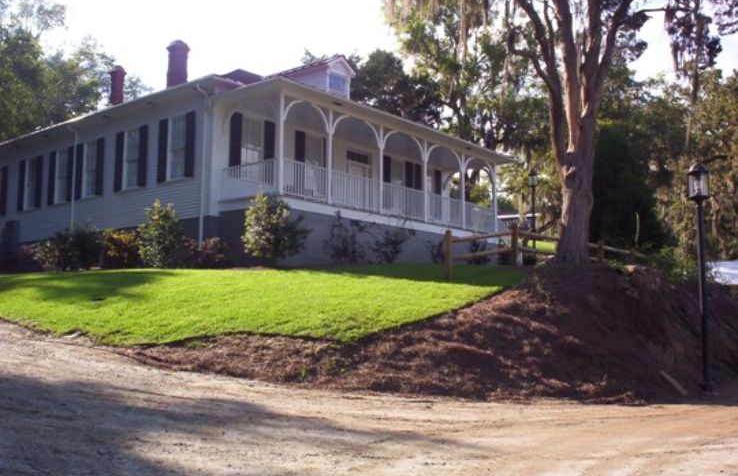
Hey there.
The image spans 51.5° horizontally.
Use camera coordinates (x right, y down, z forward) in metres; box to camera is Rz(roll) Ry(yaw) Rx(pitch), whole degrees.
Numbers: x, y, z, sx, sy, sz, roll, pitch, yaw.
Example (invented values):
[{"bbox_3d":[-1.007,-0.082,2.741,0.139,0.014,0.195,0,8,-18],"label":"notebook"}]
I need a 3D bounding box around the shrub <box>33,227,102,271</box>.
[{"bbox_3d":[-9.537,0.333,24.280,1.850,1.337,1.450,-5,-9,40],"label":"shrub"}]

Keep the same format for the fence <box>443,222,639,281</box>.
[{"bbox_3d":[3.967,0.392,17.048,6.374,1.355,0.514,5,-9,-36],"label":"fence"}]

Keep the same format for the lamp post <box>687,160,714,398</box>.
[{"bbox_3d":[4.870,0.554,11.202,0.300,3.360,0.300,0,-7,0],"label":"lamp post"}]

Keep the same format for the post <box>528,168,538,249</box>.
[{"bbox_3d":[5.743,-0.882,26.689,0.290,3.138,0.290,0,-7,0],"label":"post"}]

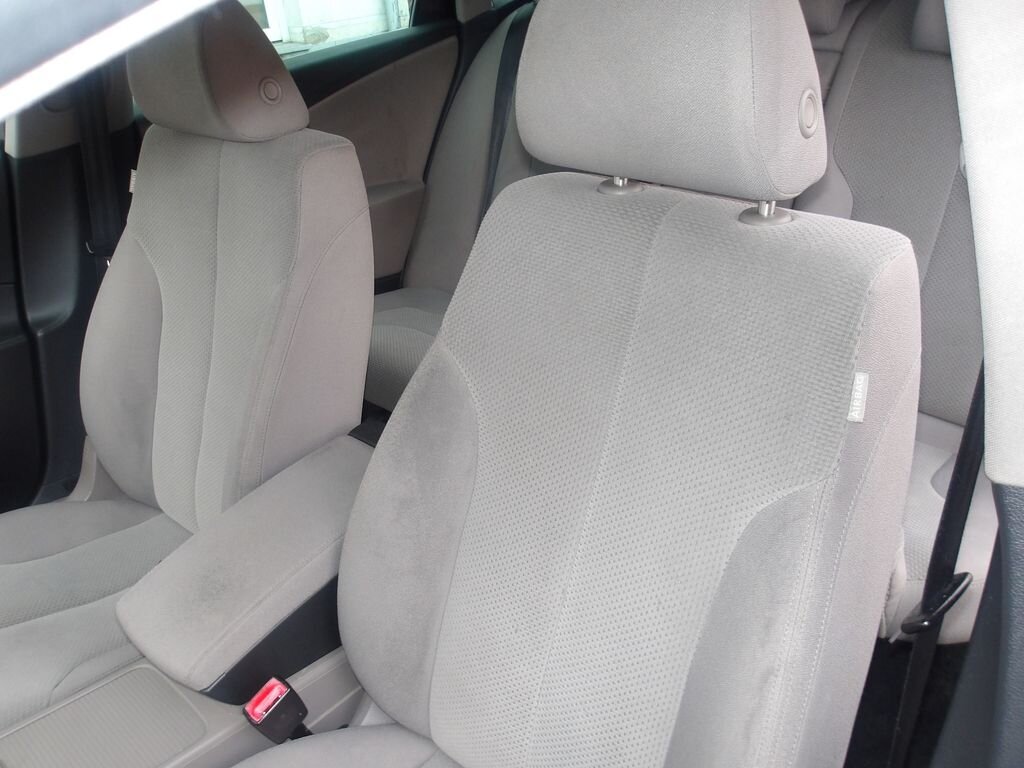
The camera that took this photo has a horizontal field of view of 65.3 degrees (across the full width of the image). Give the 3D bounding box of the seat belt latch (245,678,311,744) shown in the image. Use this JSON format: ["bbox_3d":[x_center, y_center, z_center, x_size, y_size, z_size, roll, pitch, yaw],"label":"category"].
[{"bbox_3d":[-0.259,0.359,0.882,0.029,0.055,0.046,23,57,39],"label":"seat belt latch"}]

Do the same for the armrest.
[{"bbox_3d":[-0.285,0.201,0.962,0.172,0.065,0.350,23,49,39],"label":"armrest"}]

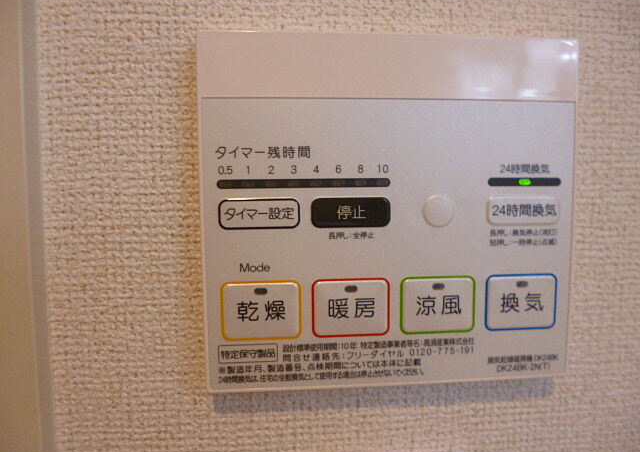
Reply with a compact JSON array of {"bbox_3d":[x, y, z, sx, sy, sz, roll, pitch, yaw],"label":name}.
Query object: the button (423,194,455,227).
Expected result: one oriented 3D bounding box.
[{"bbox_3d":[0.041,-0.005,0.152,0.011,0.011,0.003,-1,4,-5],"label":"button"}]

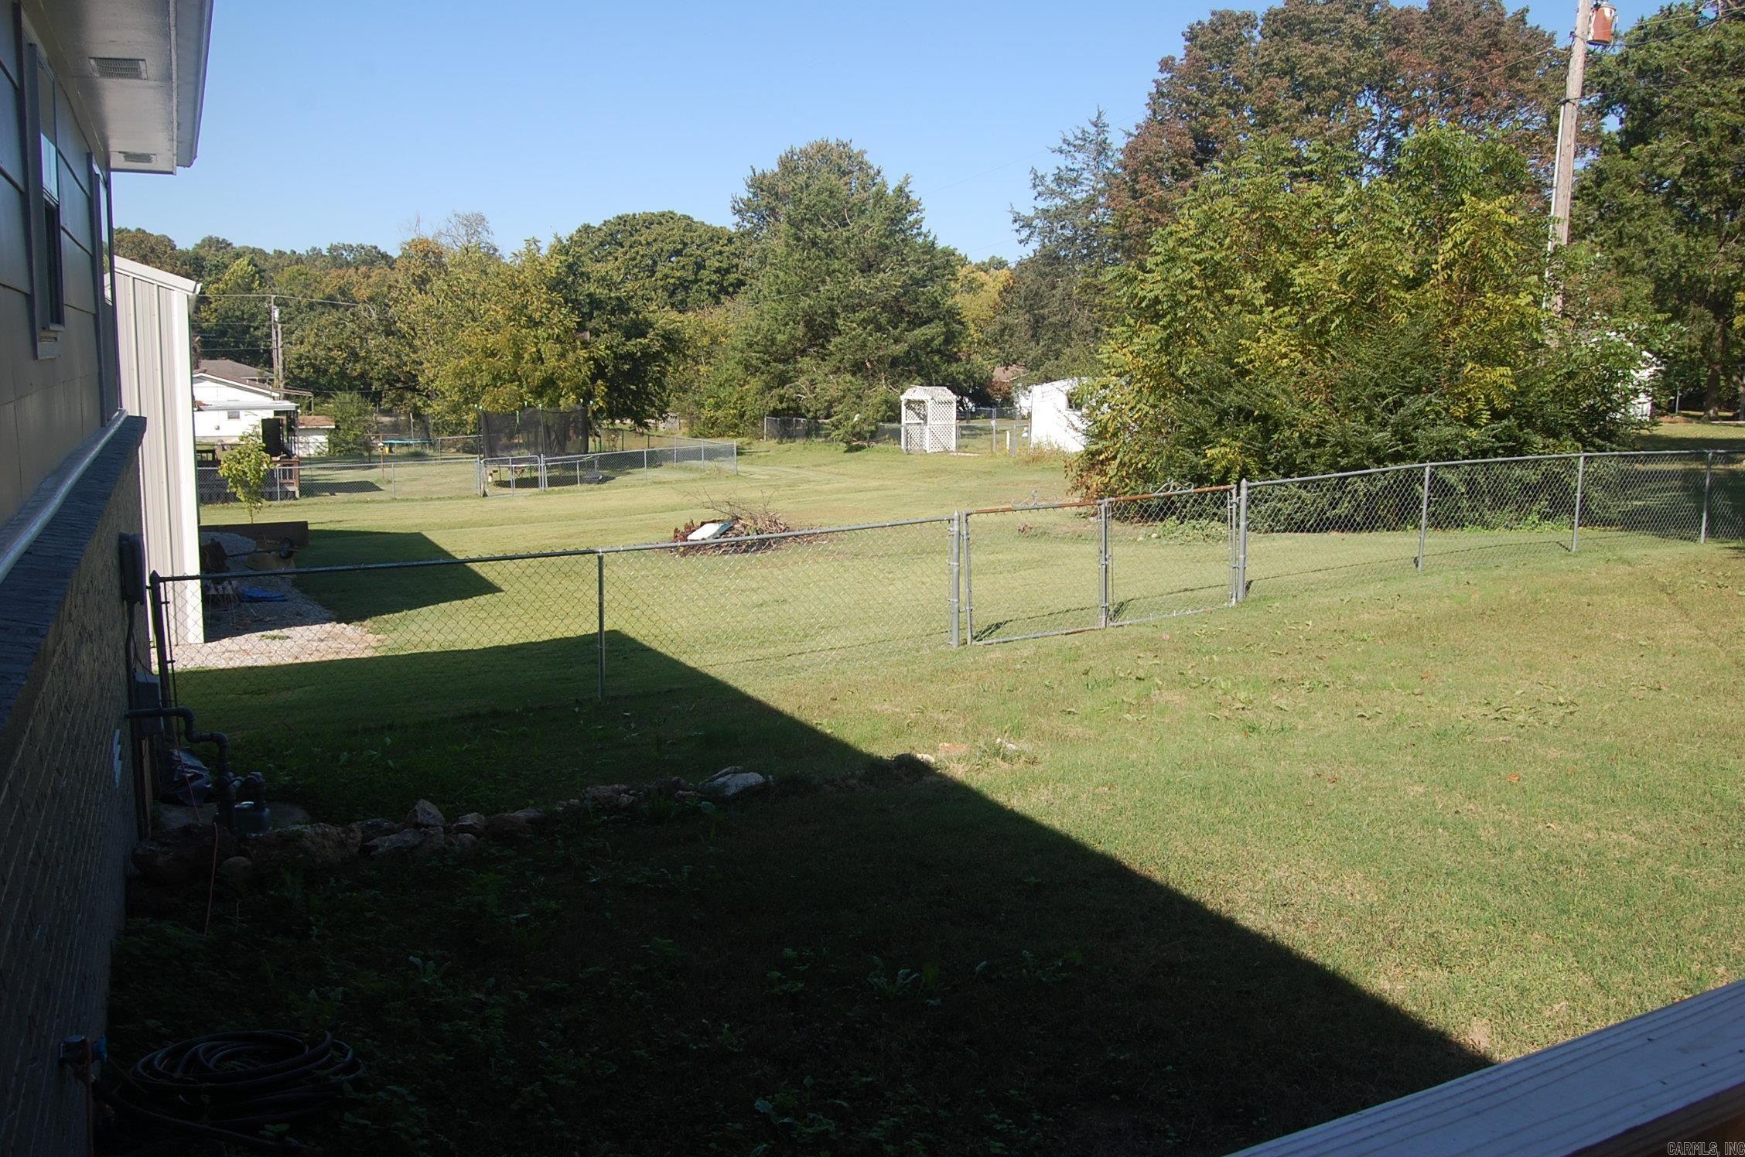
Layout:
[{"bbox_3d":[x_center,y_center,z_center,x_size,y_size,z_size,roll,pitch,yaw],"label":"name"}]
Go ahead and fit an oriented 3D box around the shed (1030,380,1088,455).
[{"bbox_3d":[7.659,-6.139,48.080,3.400,2.740,3.200,2,9,8],"label":"shed"}]

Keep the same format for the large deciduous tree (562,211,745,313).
[{"bbox_3d":[-14.859,-17.867,88.908,13.200,13.560,12.500,1,9,0],"label":"large deciduous tree"}]

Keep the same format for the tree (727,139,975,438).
[{"bbox_3d":[-0.901,-12.666,57.948,10.800,13.070,10.000,2,9,6],"label":"tree"}]

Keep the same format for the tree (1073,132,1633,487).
[{"bbox_3d":[8.094,-4.148,21.802,8.800,6.190,6.800,4,10,20],"label":"tree"}]

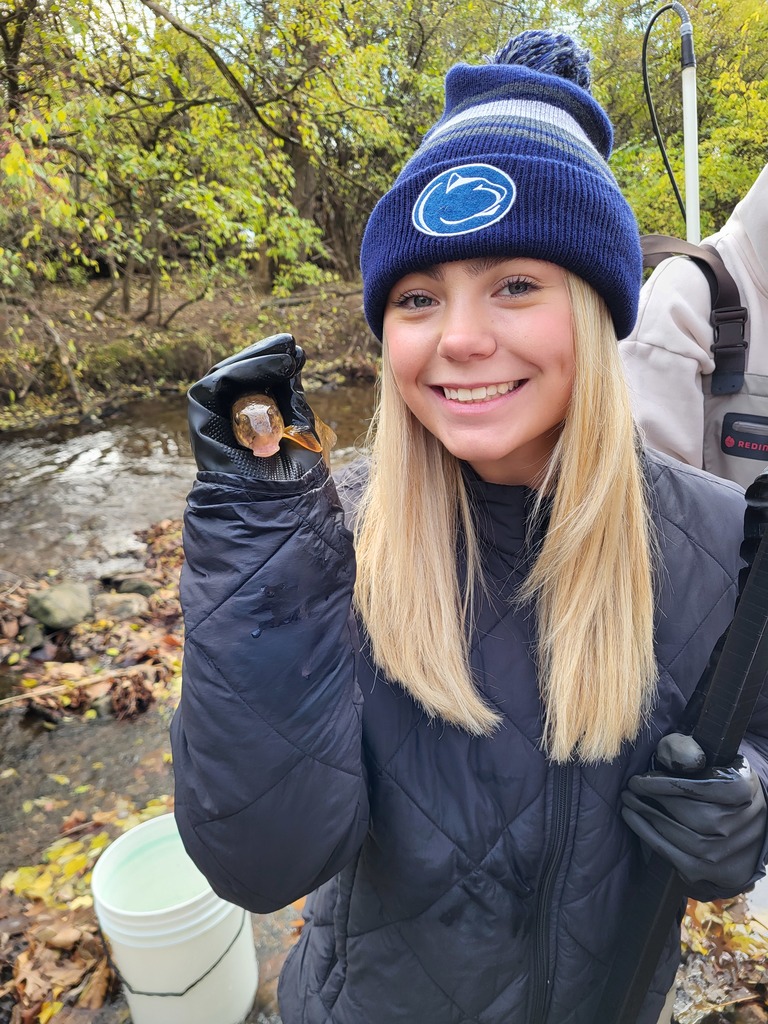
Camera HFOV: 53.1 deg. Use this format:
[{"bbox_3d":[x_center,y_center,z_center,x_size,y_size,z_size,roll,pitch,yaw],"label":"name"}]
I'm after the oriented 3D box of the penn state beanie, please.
[{"bbox_3d":[0.097,-0.250,0.590,0.198,0.265,0.230,0,-12,20],"label":"penn state beanie"}]

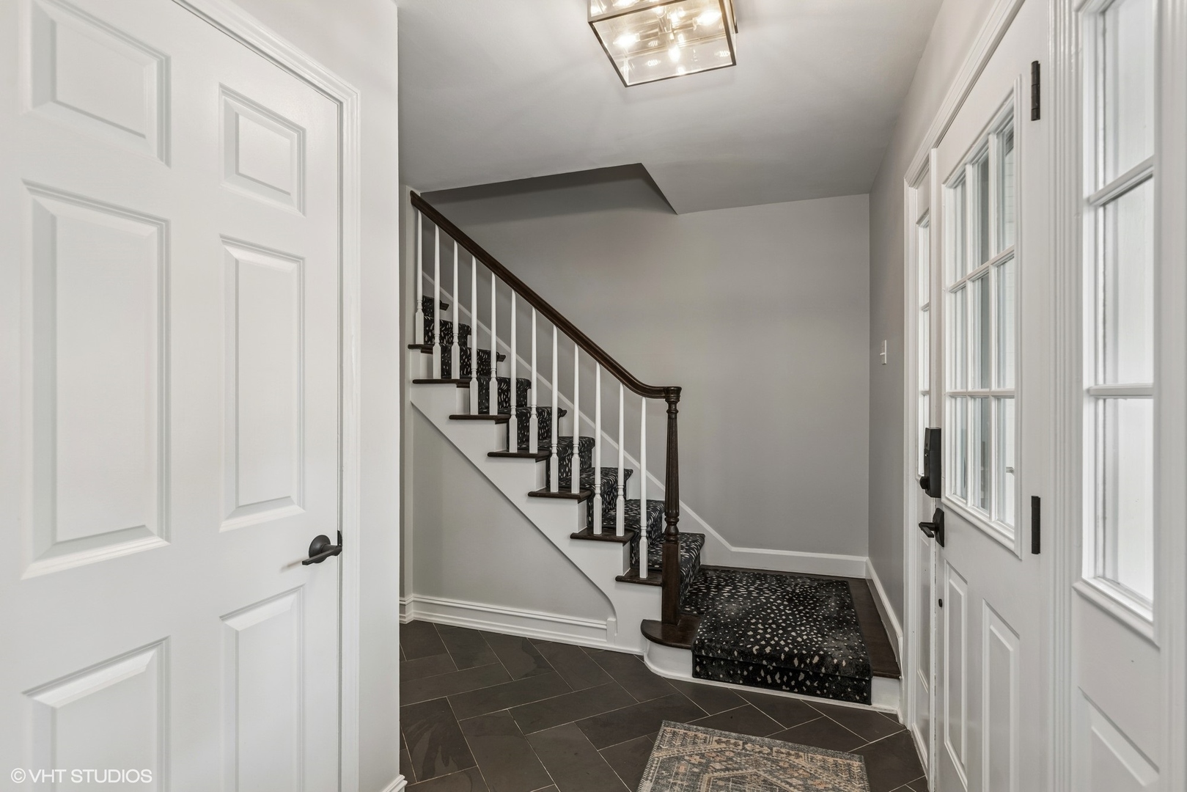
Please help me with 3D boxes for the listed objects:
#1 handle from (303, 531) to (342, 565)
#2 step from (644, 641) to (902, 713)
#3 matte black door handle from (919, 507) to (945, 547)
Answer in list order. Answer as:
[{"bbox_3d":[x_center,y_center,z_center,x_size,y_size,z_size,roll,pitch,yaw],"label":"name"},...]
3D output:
[{"bbox_3d":[-0.650,0.375,1.321,0.063,0.068,0.143,0,0,19],"label":"handle"},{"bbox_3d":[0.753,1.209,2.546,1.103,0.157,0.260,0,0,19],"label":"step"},{"bbox_3d":[1.005,0.398,1.660,0.063,0.105,0.160,0,0,19],"label":"matte black door handle"}]

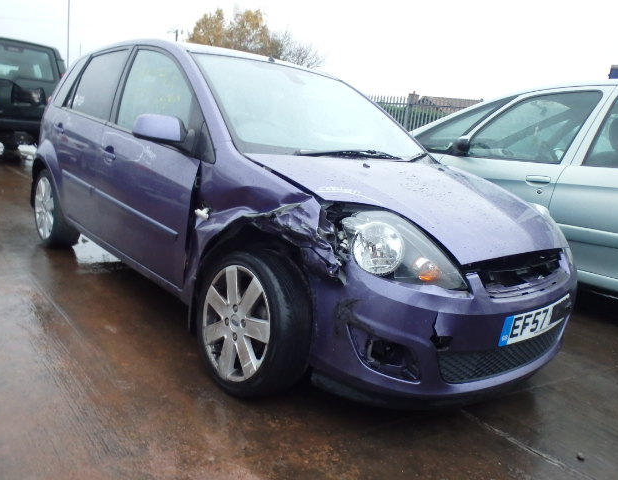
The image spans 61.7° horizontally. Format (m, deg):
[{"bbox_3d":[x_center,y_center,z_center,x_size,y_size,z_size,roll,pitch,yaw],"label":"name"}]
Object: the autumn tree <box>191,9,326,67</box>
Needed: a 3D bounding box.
[{"bbox_3d":[-3.091,-10.278,32.385,8.700,7.780,7.000,5,12,-7],"label":"autumn tree"}]

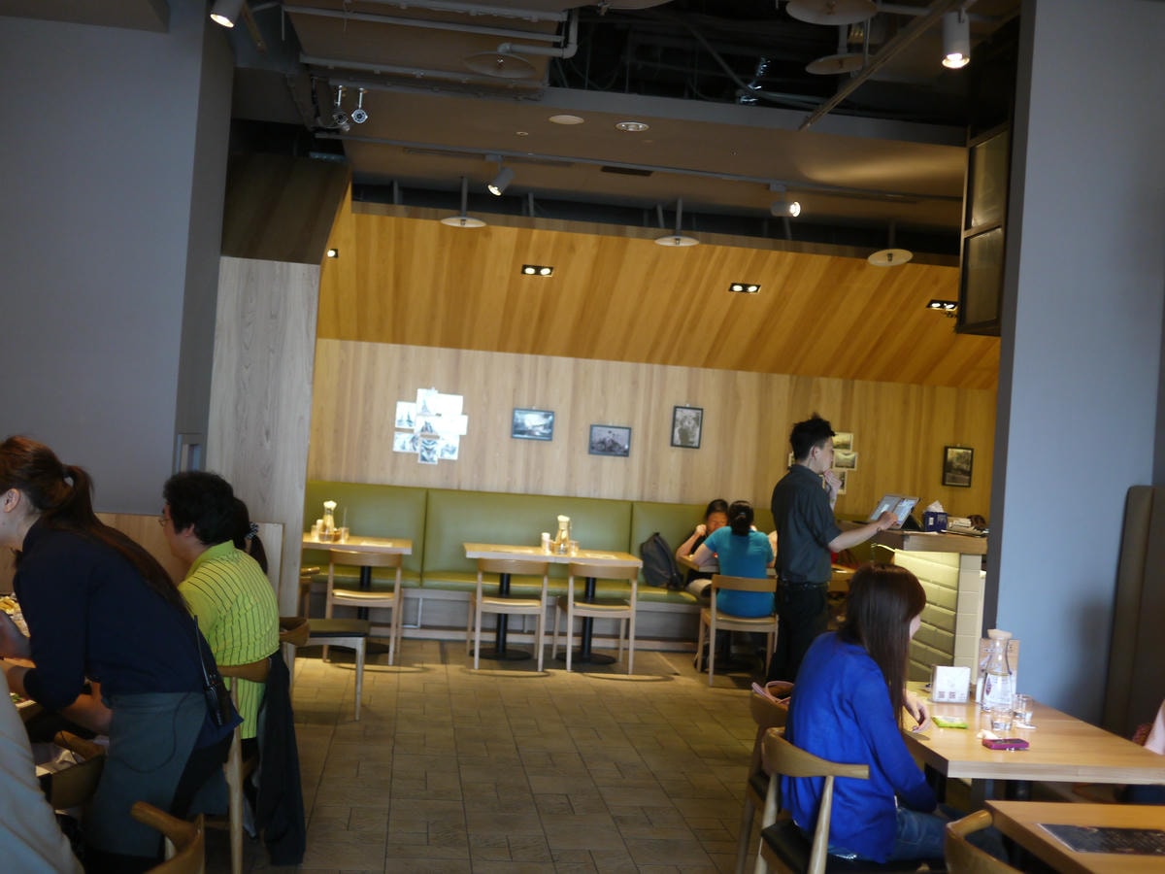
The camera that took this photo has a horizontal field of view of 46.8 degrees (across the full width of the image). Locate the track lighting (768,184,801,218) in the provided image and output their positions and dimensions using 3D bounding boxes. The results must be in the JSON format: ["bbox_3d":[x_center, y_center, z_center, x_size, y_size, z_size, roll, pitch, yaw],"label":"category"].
[{"bbox_3d":[1.258,-1.469,8.366,0.165,0.205,0.095,3,-1,35],"label":"track lighting"}]

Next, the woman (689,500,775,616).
[{"bbox_3d":[1.029,1.053,9.337,0.530,1.220,0.720,4,-1,-2],"label":"woman"}]

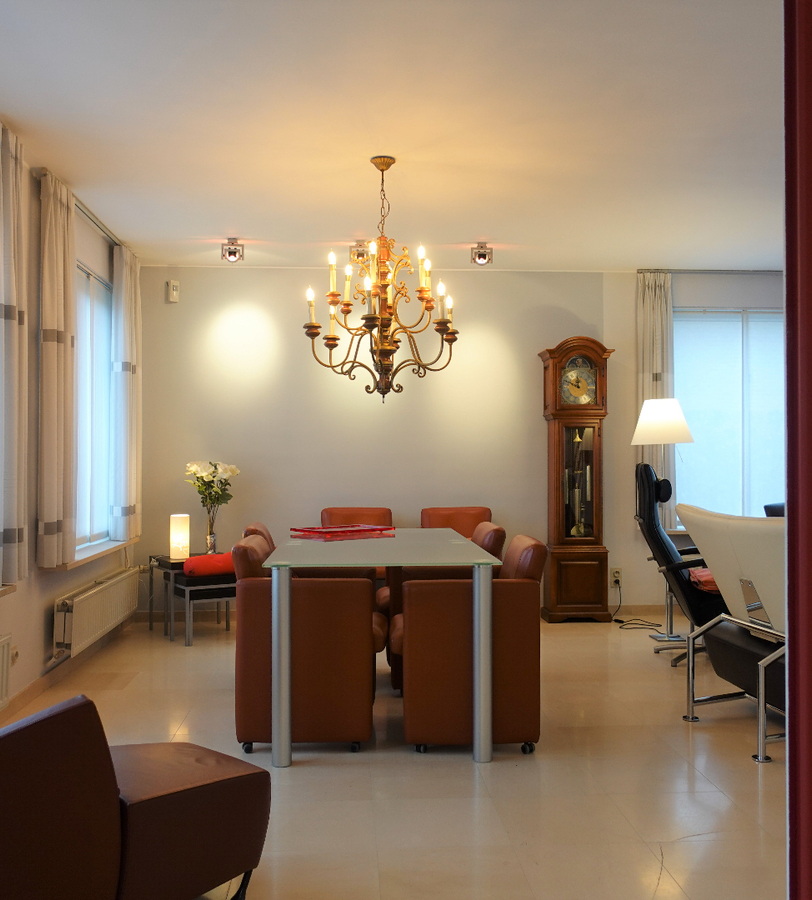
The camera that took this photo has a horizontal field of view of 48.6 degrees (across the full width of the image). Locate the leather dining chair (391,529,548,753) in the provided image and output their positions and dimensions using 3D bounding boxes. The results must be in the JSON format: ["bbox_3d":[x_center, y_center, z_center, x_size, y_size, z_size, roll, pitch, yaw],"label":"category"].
[{"bbox_3d":[0.238,0.781,3.778,0.630,0.815,0.560,0,-1,-3],"label":"leather dining chair"}]

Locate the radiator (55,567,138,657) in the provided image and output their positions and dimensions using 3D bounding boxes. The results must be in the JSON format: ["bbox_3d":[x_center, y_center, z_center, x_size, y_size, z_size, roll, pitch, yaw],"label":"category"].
[{"bbox_3d":[-1.722,0.878,5.100,0.100,0.290,1.400,0,-1,-4],"label":"radiator"}]

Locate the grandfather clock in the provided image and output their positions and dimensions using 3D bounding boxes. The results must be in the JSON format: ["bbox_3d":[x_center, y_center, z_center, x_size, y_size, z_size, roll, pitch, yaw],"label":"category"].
[{"bbox_3d":[1.218,0.212,6.445,0.490,2.000,0.260,0,-1,-4],"label":"grandfather clock"}]

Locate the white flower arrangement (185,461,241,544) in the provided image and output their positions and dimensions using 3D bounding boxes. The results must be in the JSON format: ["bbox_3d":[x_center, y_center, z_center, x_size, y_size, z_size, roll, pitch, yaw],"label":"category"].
[{"bbox_3d":[-1.316,0.359,6.120,0.370,0.600,0.340,0,-1,-4],"label":"white flower arrangement"}]

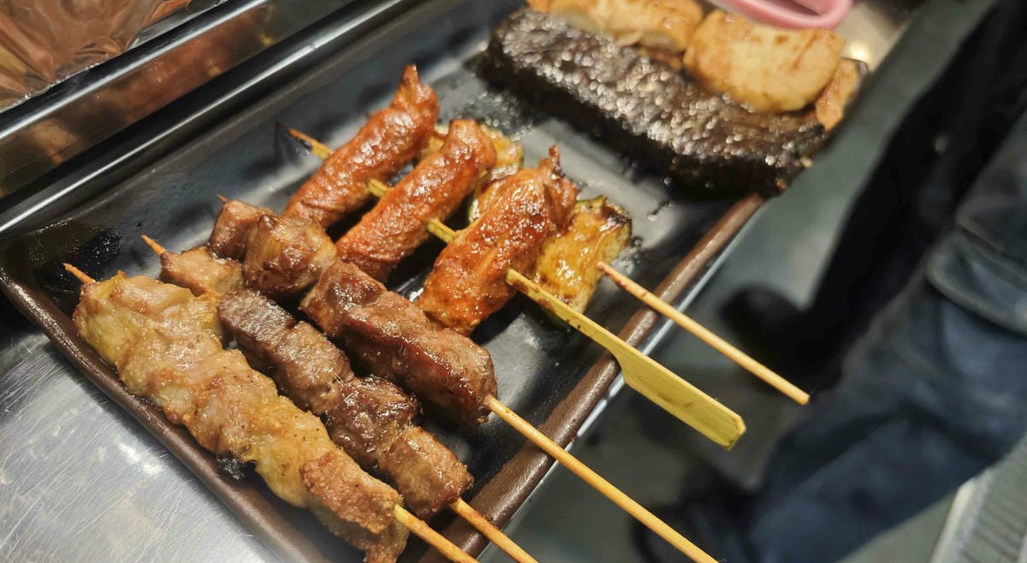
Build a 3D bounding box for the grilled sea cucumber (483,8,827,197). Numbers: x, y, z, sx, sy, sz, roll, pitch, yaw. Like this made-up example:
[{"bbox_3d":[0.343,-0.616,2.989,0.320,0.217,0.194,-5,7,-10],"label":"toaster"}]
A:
[{"bbox_3d":[0.050,-0.067,0.250,0.117,0.019,0.034,28,57,16],"label":"grilled sea cucumber"}]

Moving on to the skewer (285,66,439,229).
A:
[{"bbox_3d":[-0.047,-0.044,0.221,0.017,0.017,0.068,27,57,7],"label":"skewer"}]

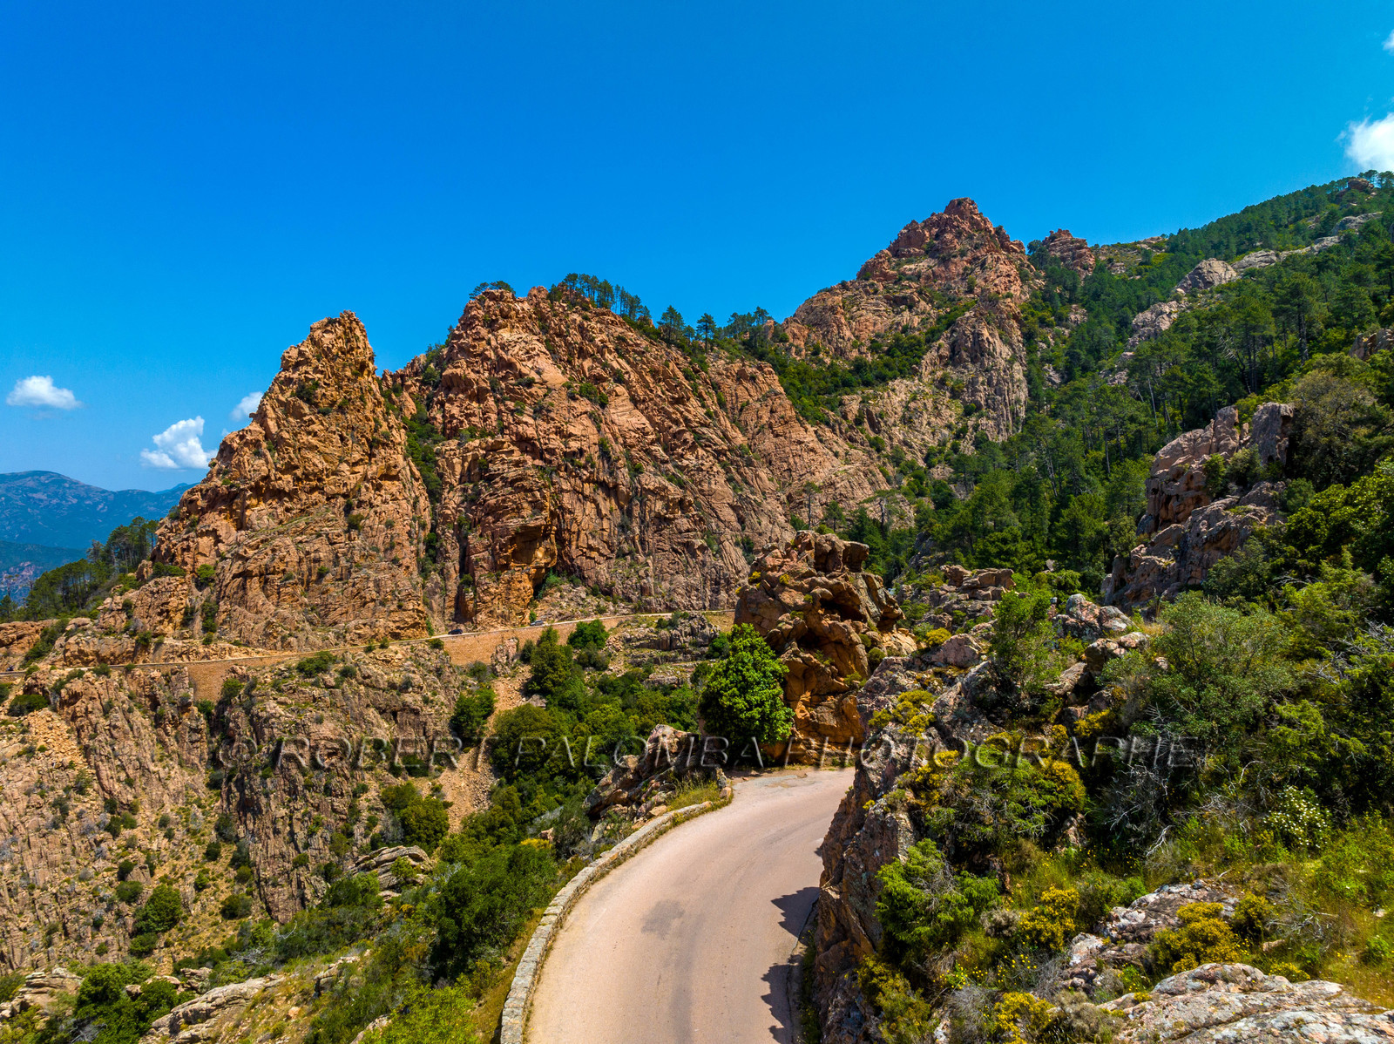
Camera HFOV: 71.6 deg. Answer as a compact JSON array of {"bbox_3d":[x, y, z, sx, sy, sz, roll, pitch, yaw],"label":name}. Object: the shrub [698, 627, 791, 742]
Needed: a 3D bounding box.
[{"bbox_3d":[2.007,6.745,40.000,3.900,5.100,3.800,0,1,0],"label":"shrub"}]

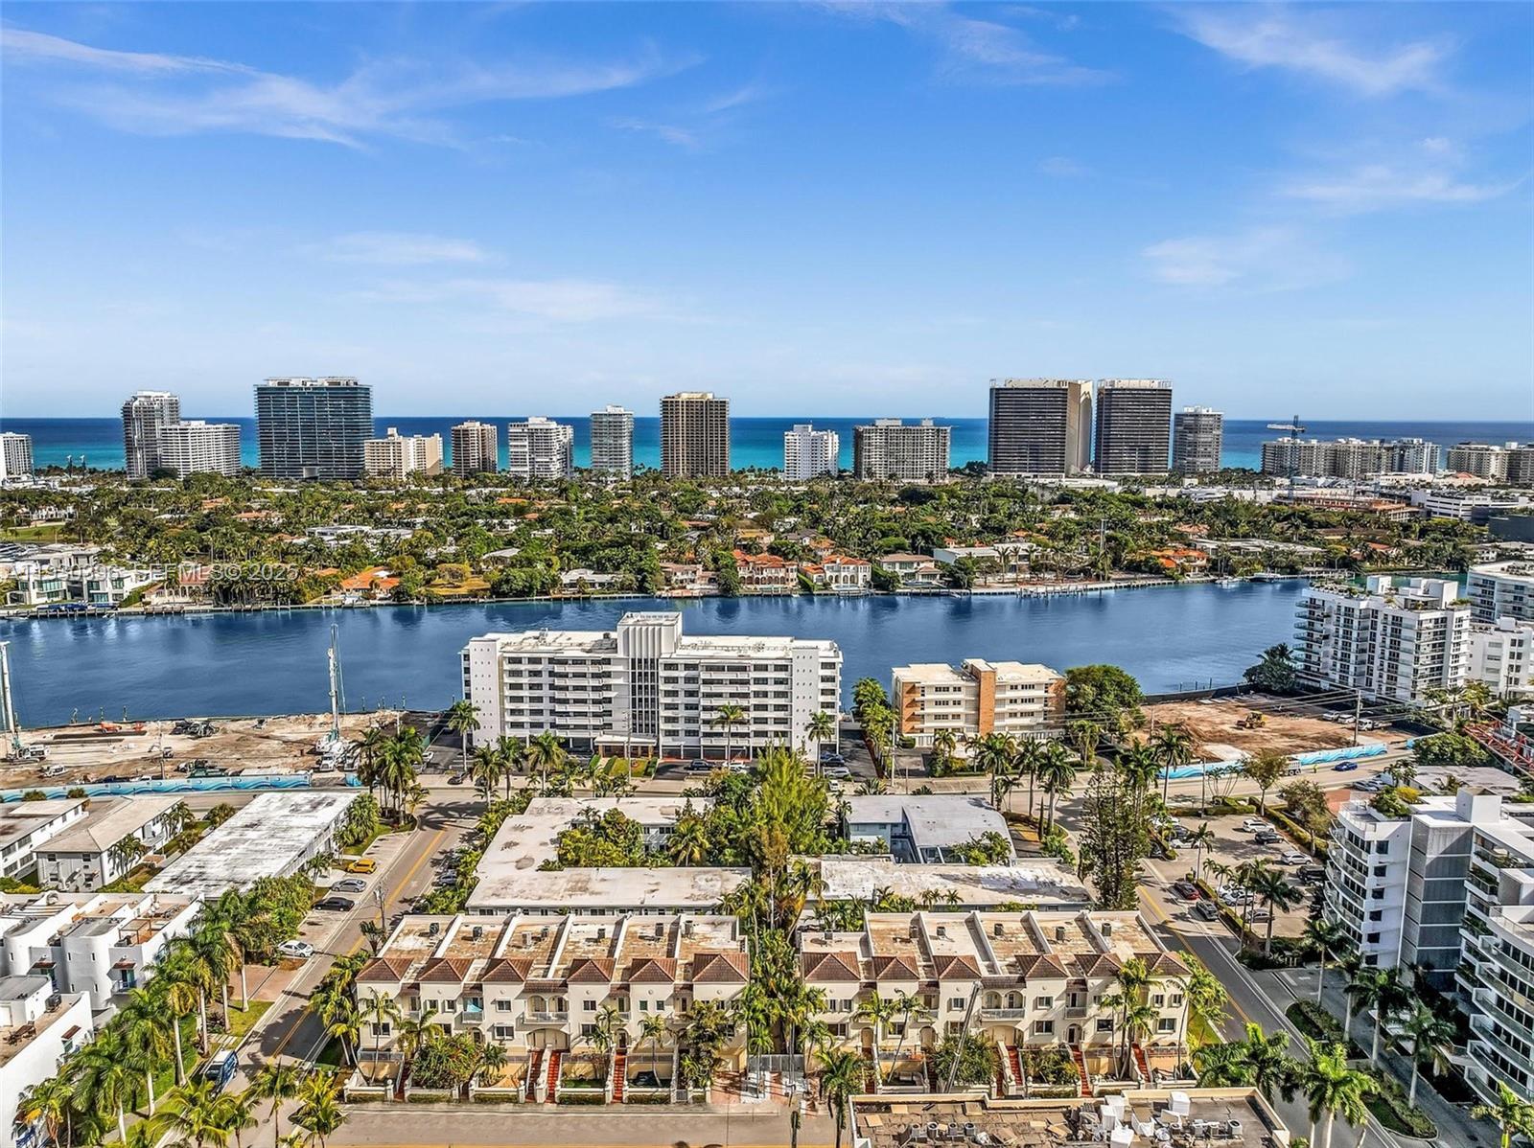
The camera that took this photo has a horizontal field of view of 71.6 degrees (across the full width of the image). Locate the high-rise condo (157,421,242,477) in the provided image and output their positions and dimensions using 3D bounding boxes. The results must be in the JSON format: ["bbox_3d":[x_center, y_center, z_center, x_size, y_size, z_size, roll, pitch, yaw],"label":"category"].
[{"bbox_3d":[-495.980,-105.070,934.970,57.280,57.860,28.000,0,9,-2],"label":"high-rise condo"}]

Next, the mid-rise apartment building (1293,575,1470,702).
[{"bbox_3d":[146.510,14.582,255.488,16.800,25.500,33.000,-3,9,-20],"label":"mid-rise apartment building"}]

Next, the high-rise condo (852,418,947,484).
[{"bbox_3d":[126.690,-114.640,999.050,85.460,60.500,30.000,-1,9,-8],"label":"high-rise condo"}]

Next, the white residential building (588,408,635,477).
[{"bbox_3d":[-140.780,-118.200,978.370,35.620,72.500,27.000,0,9,0],"label":"white residential building"}]

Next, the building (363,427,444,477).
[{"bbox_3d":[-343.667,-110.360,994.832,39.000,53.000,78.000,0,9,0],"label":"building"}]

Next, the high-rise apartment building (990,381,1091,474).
[{"bbox_3d":[239.797,-124.629,944.354,85.770,93.230,36.000,0,9,0],"label":"high-rise apartment building"}]

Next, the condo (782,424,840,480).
[{"bbox_3d":[41.055,-107.930,969.739,44.000,58.000,34.000,1,9,7],"label":"condo"}]

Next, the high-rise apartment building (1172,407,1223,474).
[{"bbox_3d":[430.980,-130.420,1067.350,32.320,72.670,38.000,-1,9,-6],"label":"high-rise apartment building"}]

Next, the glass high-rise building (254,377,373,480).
[{"bbox_3d":[-433.446,-138.545,1018.933,98.000,101.000,32.000,0,9,0],"label":"glass high-rise building"}]

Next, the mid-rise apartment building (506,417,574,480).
[{"bbox_3d":[-200.878,-109.638,949.591,50.900,59.750,32.000,0,9,2],"label":"mid-rise apartment building"}]

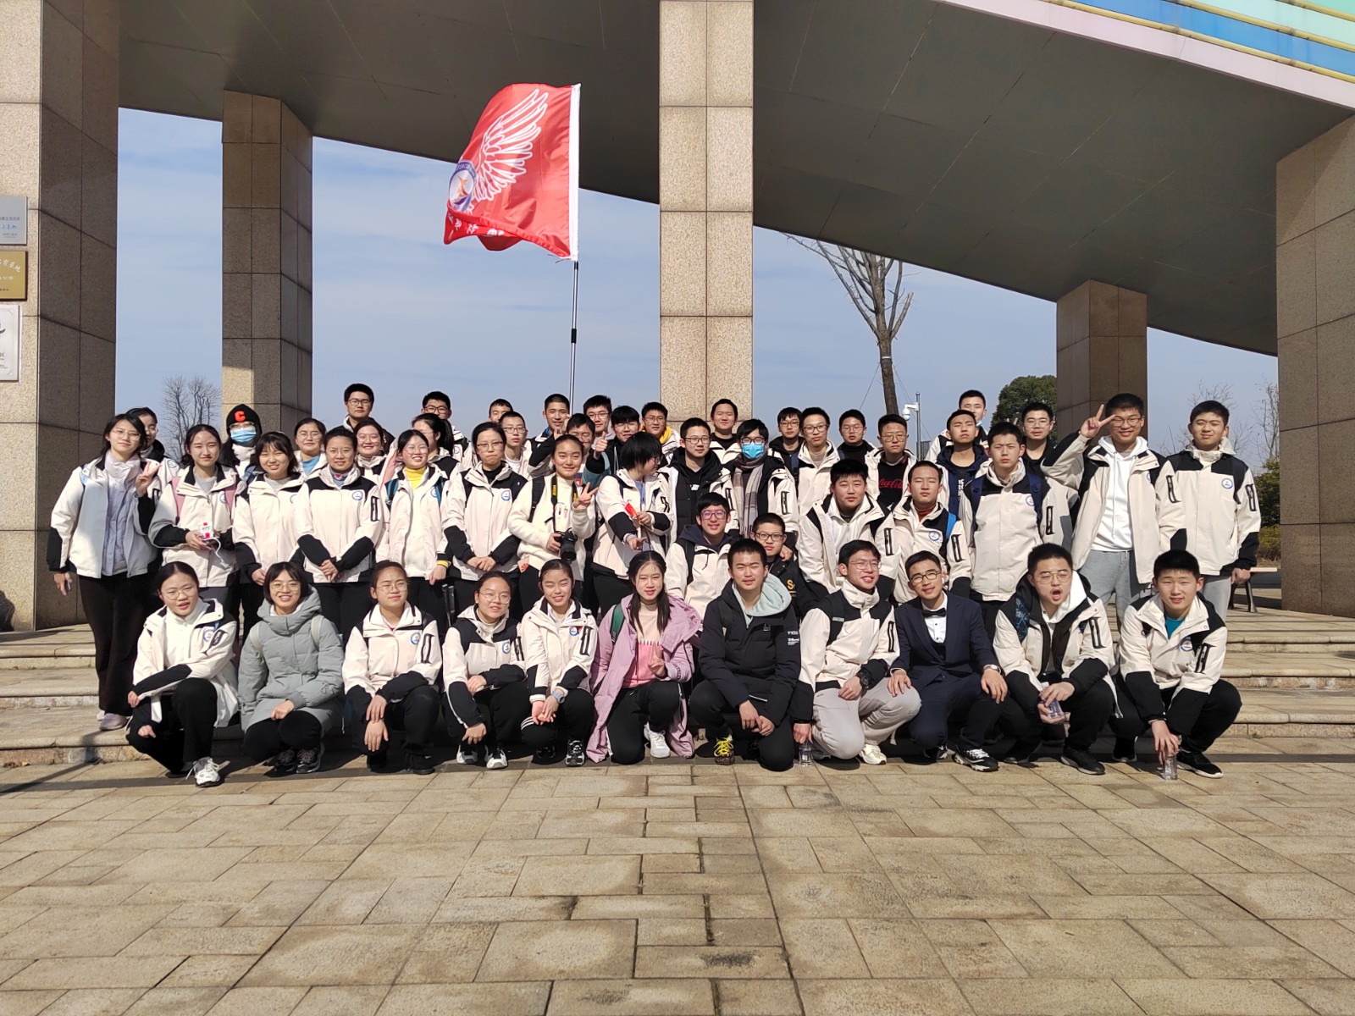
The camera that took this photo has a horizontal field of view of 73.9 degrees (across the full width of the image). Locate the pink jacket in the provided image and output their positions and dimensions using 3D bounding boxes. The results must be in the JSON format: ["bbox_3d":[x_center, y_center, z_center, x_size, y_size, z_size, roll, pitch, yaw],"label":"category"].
[{"bbox_3d":[-0.179,0.832,4.550,0.560,0.840,0.500,0,-1,-6],"label":"pink jacket"}]

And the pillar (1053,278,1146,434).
[{"bbox_3d":[5.720,-0.948,12.177,0.750,4.000,1.000,0,-1,0],"label":"pillar"}]

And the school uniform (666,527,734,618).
[{"bbox_3d":[0.169,0.470,5.050,0.520,0.700,0.400,0,-1,0],"label":"school uniform"}]

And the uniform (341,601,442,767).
[{"bbox_3d":[-1.416,0.880,4.470,0.470,0.770,0.580,0,-1,-7],"label":"uniform"}]

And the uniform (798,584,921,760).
[{"bbox_3d":[0.903,0.806,4.509,0.580,0.800,0.580,0,-2,-5],"label":"uniform"}]

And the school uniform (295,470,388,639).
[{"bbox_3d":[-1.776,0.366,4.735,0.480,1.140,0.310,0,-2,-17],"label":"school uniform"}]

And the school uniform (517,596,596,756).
[{"bbox_3d":[-0.606,0.864,4.580,0.410,0.770,0.560,0,-1,3],"label":"school uniform"}]

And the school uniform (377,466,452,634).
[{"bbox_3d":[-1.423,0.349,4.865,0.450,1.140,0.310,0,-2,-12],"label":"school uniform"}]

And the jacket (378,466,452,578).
[{"bbox_3d":[-1.467,0.079,5.000,0.410,0.620,0.320,0,-1,-7],"label":"jacket"}]

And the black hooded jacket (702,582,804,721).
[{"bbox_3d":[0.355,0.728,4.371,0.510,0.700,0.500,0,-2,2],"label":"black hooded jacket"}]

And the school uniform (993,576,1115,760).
[{"bbox_3d":[1.826,0.748,4.450,0.580,0.900,0.660,0,-1,10],"label":"school uniform"}]

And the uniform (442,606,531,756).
[{"bbox_3d":[-0.973,0.834,4.520,0.440,0.750,0.600,0,-1,-20],"label":"uniform"}]

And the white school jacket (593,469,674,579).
[{"bbox_3d":[-0.246,0.090,4.930,0.430,0.600,0.420,0,-1,-25],"label":"white school jacket"}]

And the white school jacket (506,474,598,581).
[{"bbox_3d":[-0.701,0.103,5.030,0.500,0.600,0.380,0,-1,-13],"label":"white school jacket"}]

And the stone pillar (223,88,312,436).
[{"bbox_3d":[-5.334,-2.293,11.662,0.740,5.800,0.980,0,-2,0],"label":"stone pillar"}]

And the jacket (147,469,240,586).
[{"bbox_3d":[-2.594,0.106,4.870,0.480,0.650,0.380,0,-1,-22],"label":"jacket"}]

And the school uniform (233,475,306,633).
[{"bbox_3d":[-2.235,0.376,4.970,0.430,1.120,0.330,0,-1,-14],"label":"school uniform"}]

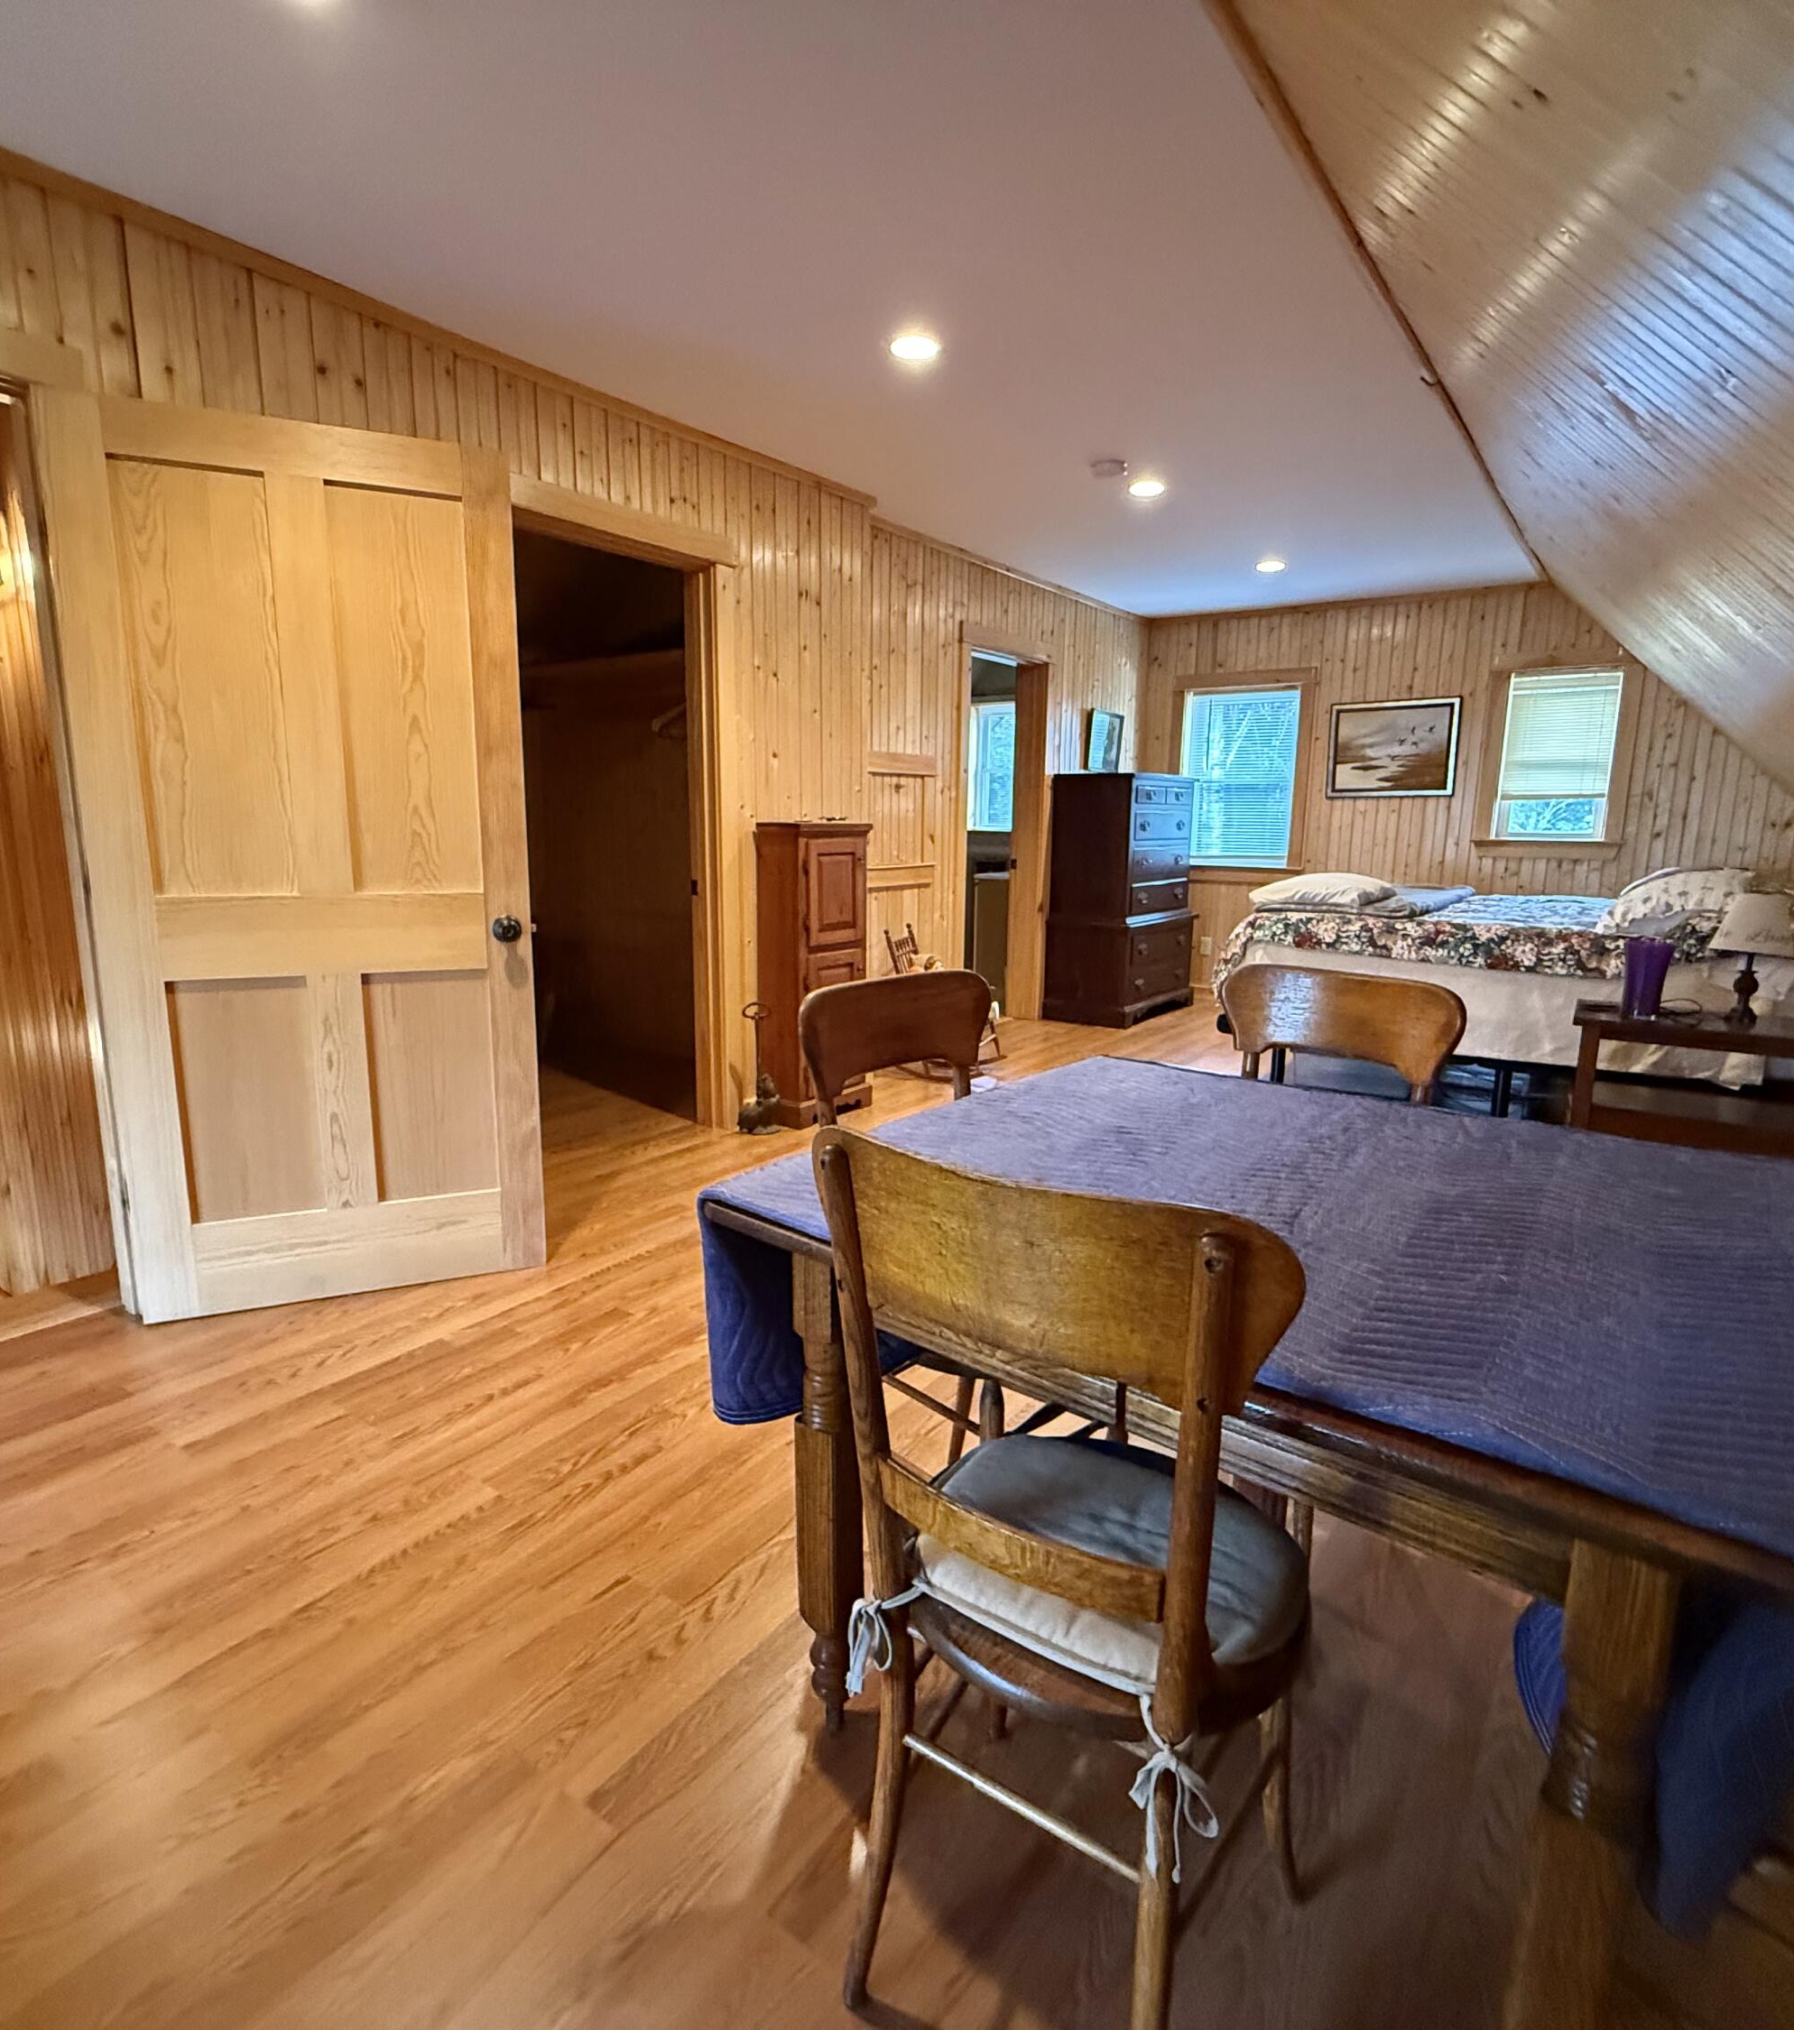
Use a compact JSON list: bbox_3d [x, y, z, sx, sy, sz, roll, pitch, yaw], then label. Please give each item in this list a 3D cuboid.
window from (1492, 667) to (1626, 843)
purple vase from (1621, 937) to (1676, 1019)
[{"bbox_3d":[3.582,-1.397,5.937,0.528,0.914,0.080,8,13,34],"label":"window"},{"bbox_3d":[2.727,-0.136,3.985,0.150,0.280,0.150,8,13,34],"label":"purple vase"}]

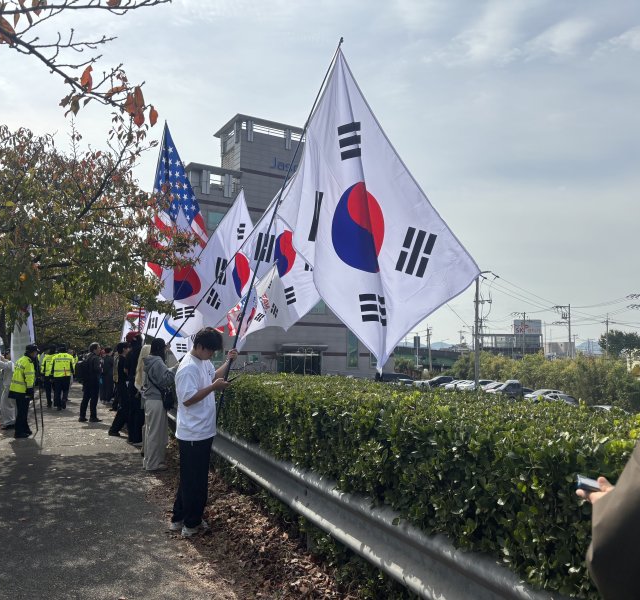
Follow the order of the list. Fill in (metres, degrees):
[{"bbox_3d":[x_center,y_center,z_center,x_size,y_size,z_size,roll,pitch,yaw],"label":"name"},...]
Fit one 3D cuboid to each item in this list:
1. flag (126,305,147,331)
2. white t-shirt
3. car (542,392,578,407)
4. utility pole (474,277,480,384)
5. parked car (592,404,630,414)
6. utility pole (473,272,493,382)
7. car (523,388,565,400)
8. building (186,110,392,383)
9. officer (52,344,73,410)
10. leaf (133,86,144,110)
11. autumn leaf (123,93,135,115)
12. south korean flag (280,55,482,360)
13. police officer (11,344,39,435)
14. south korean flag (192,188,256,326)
[{"bbox_3d":[-3.359,0.320,11.000,0.380,0.480,0.180,2,-6,-17],"label":"flag"},{"bbox_3d":[-1.061,0.822,5.120,0.340,0.730,0.480,-2,-6,16],"label":"white t-shirt"},{"bbox_3d":[19.169,8.116,47.500,4.650,1.450,1.840,5,-6,-38],"label":"car"},{"bbox_3d":[13.078,2.992,49.546,0.320,10.600,0.320,1,-5,0],"label":"utility pole"},{"bbox_3d":[15.031,6.170,30.938,4.600,1.470,1.850,2,-5,-16],"label":"parked car"},{"bbox_3d":[11.358,3.215,42.000,1.400,10.300,0.500,-1,-6,14],"label":"utility pole"},{"bbox_3d":[19.789,8.562,52.500,4.700,1.460,1.840,5,-6,-38],"label":"car"},{"bbox_3d":[-5.382,-5.083,80.118,29.560,32.020,13.000,4,-6,-30],"label":"building"},{"bbox_3d":[-6.899,2.076,16.100,0.550,1.750,0.380,2,-6,-19],"label":"officer"},{"bbox_3d":[-0.740,-0.822,2.450,0.048,0.098,0.030,2,-6,-17],"label":"leaf"},{"bbox_3d":[-0.687,-0.703,2.150,0.042,0.077,0.030,1,-5,0],"label":"autumn leaf"},{"bbox_3d":[0.480,-0.690,4.850,1.500,2.450,0.550,2,-5,-18],"label":"south korean flag"},{"bbox_3d":[-5.360,1.651,10.900,0.480,1.670,0.400,-4,-6,40],"label":"police officer"},{"bbox_3d":[-1.476,-0.628,9.100,0.950,1.950,0.600,2,-5,-18],"label":"south korean flag"}]

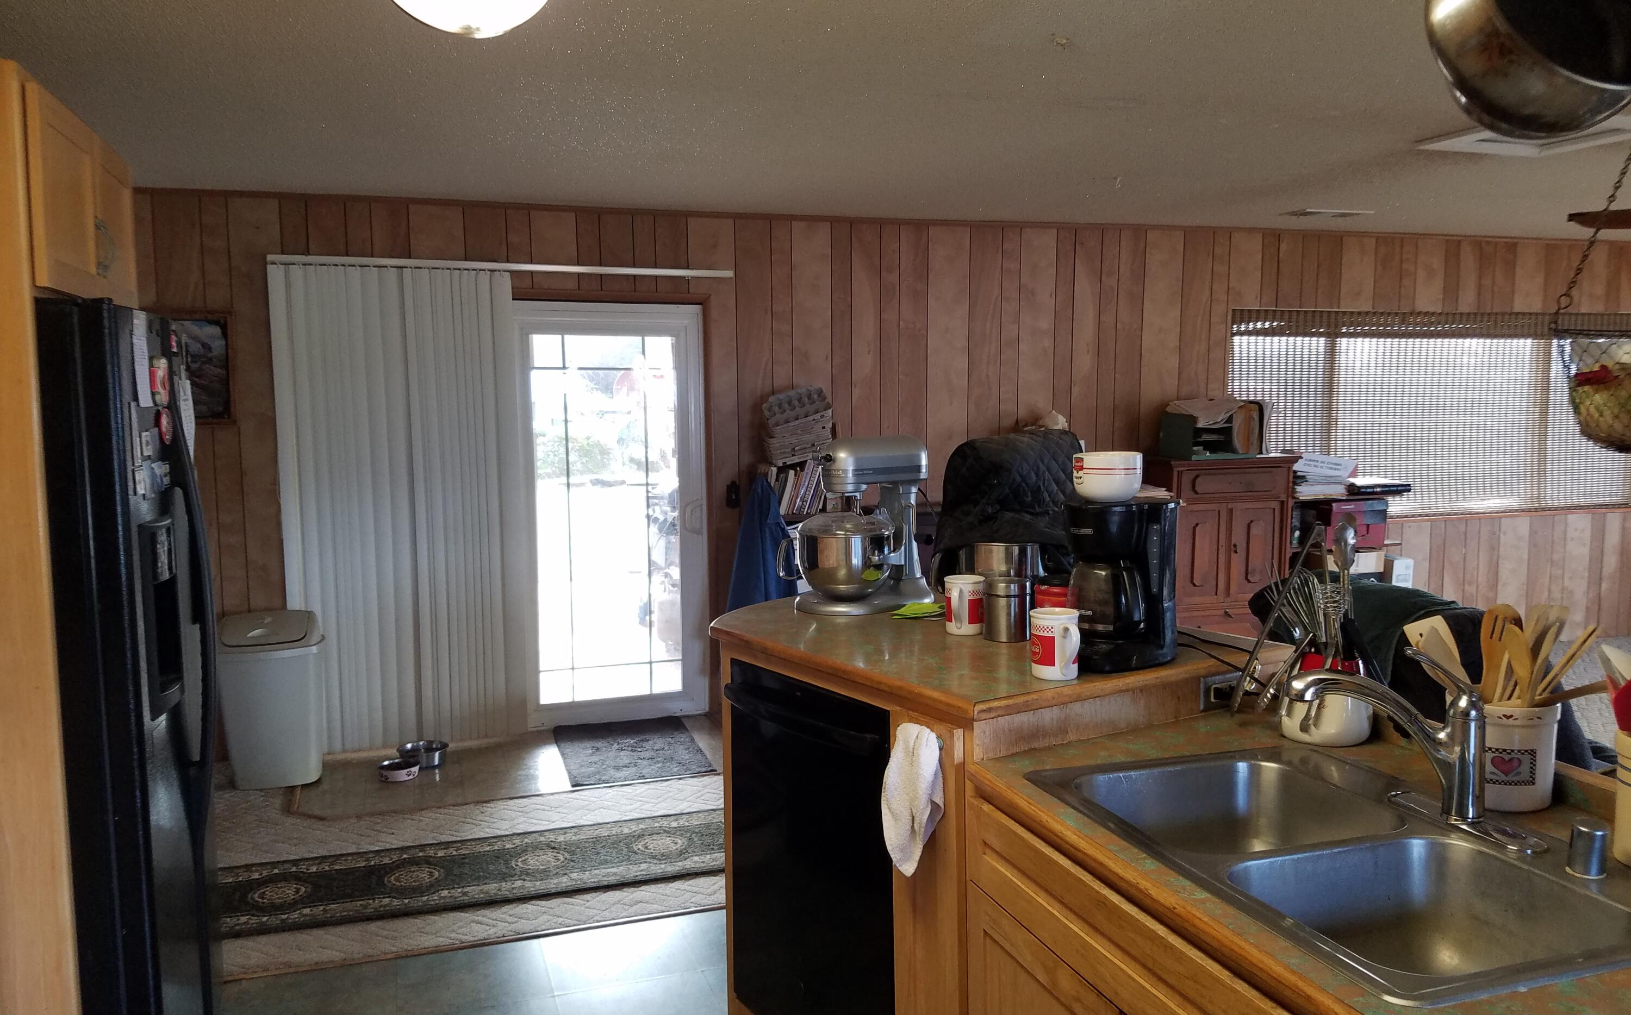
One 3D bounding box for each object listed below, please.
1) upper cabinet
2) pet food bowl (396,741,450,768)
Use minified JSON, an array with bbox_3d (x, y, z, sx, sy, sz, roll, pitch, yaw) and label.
[{"bbox_3d":[-1.767,-0.592,2.430,0.580,0.344,0.972,-2,7,-19],"label":"upper cabinet"},{"bbox_3d":[-1.690,1.065,5.281,0.220,0.070,0.220,-2,7,-19],"label":"pet food bowl"}]

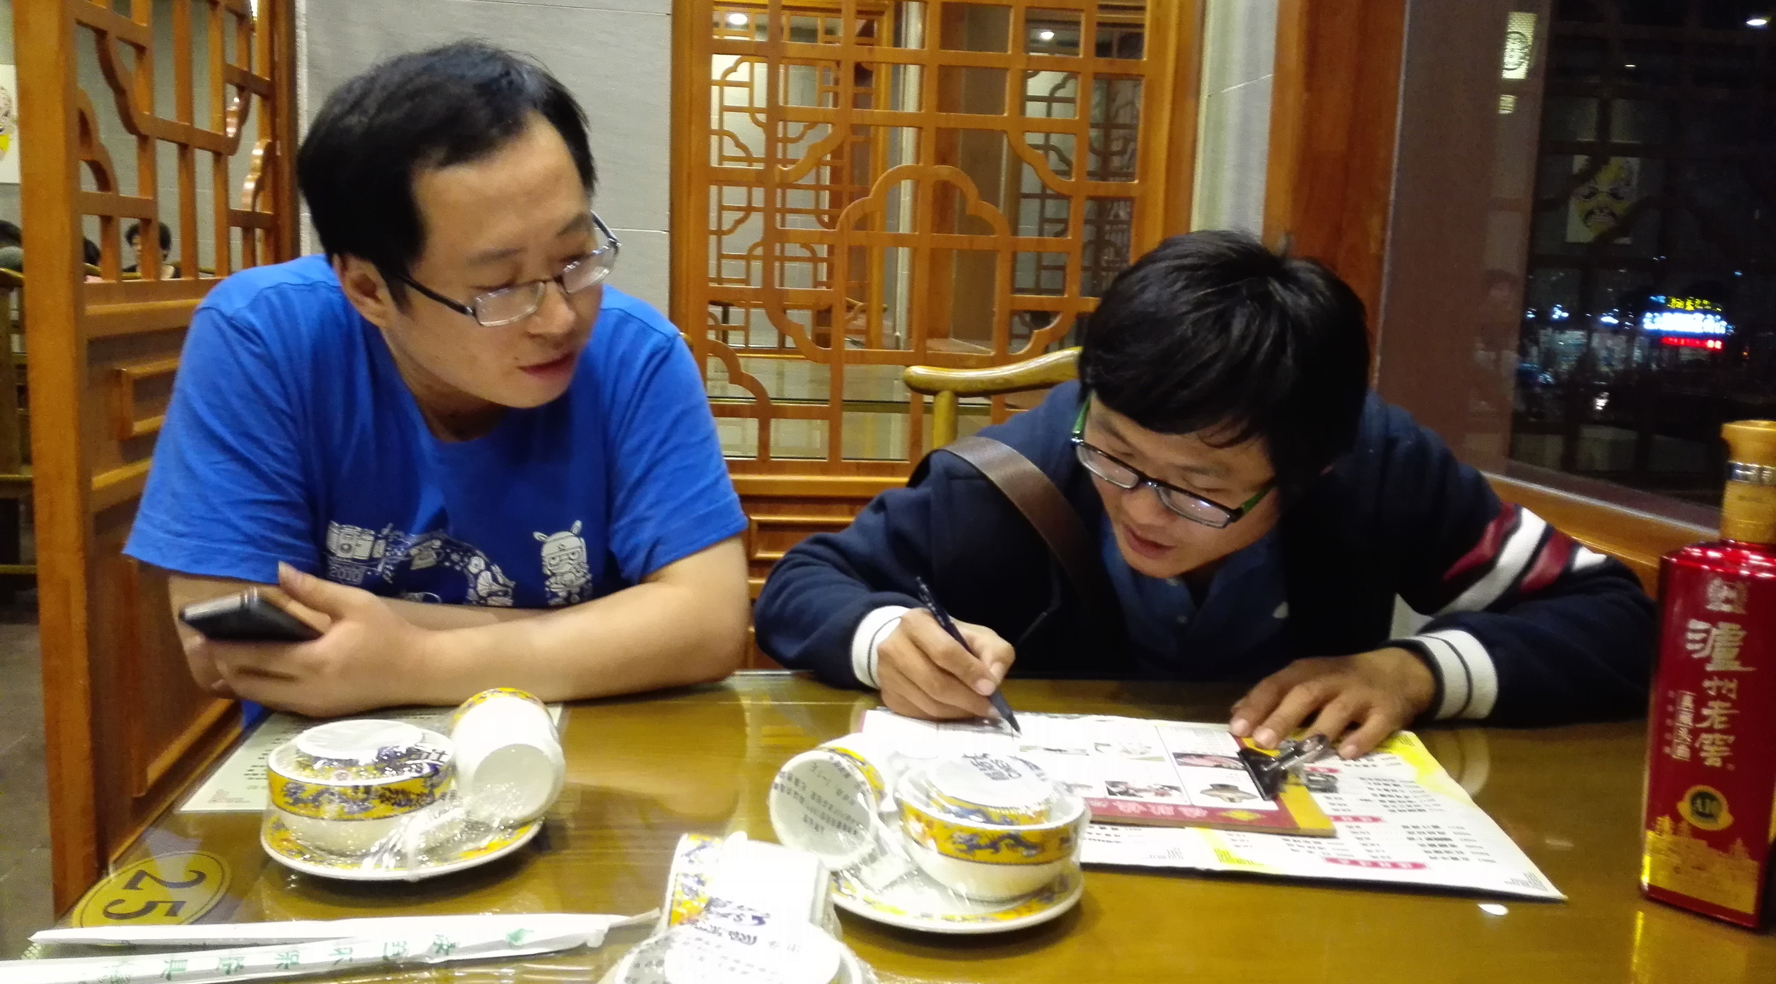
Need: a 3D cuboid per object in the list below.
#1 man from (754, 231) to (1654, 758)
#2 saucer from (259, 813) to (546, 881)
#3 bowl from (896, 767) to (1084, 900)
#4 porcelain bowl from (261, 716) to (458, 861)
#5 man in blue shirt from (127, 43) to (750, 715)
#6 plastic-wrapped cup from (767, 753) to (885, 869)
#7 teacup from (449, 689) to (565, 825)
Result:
[{"bbox_3d":[0.242,0.344,1.215,0.710,1.100,0.750,3,8,6],"label":"man"},{"bbox_3d":[-0.278,0.199,0.754,0.148,0.021,0.148,1,9,-9],"label":"saucer"},{"bbox_3d":[0.054,0.182,0.704,0.100,0.049,0.100,2,8,0],"label":"bowl"},{"bbox_3d":[-0.287,0.165,0.725,0.099,0.050,0.099,2,8,0],"label":"porcelain bowl"},{"bbox_3d":[-0.386,0.266,1.204,0.520,1.240,0.640,1,9,-6],"label":"man in blue shirt"},{"bbox_3d":[-0.026,0.174,0.755,0.068,0.068,0.058,5,7,20],"label":"plastic-wrapped cup"},{"bbox_3d":[-0.230,0.164,0.804,0.068,0.068,0.060,-2,15,-21],"label":"teacup"}]

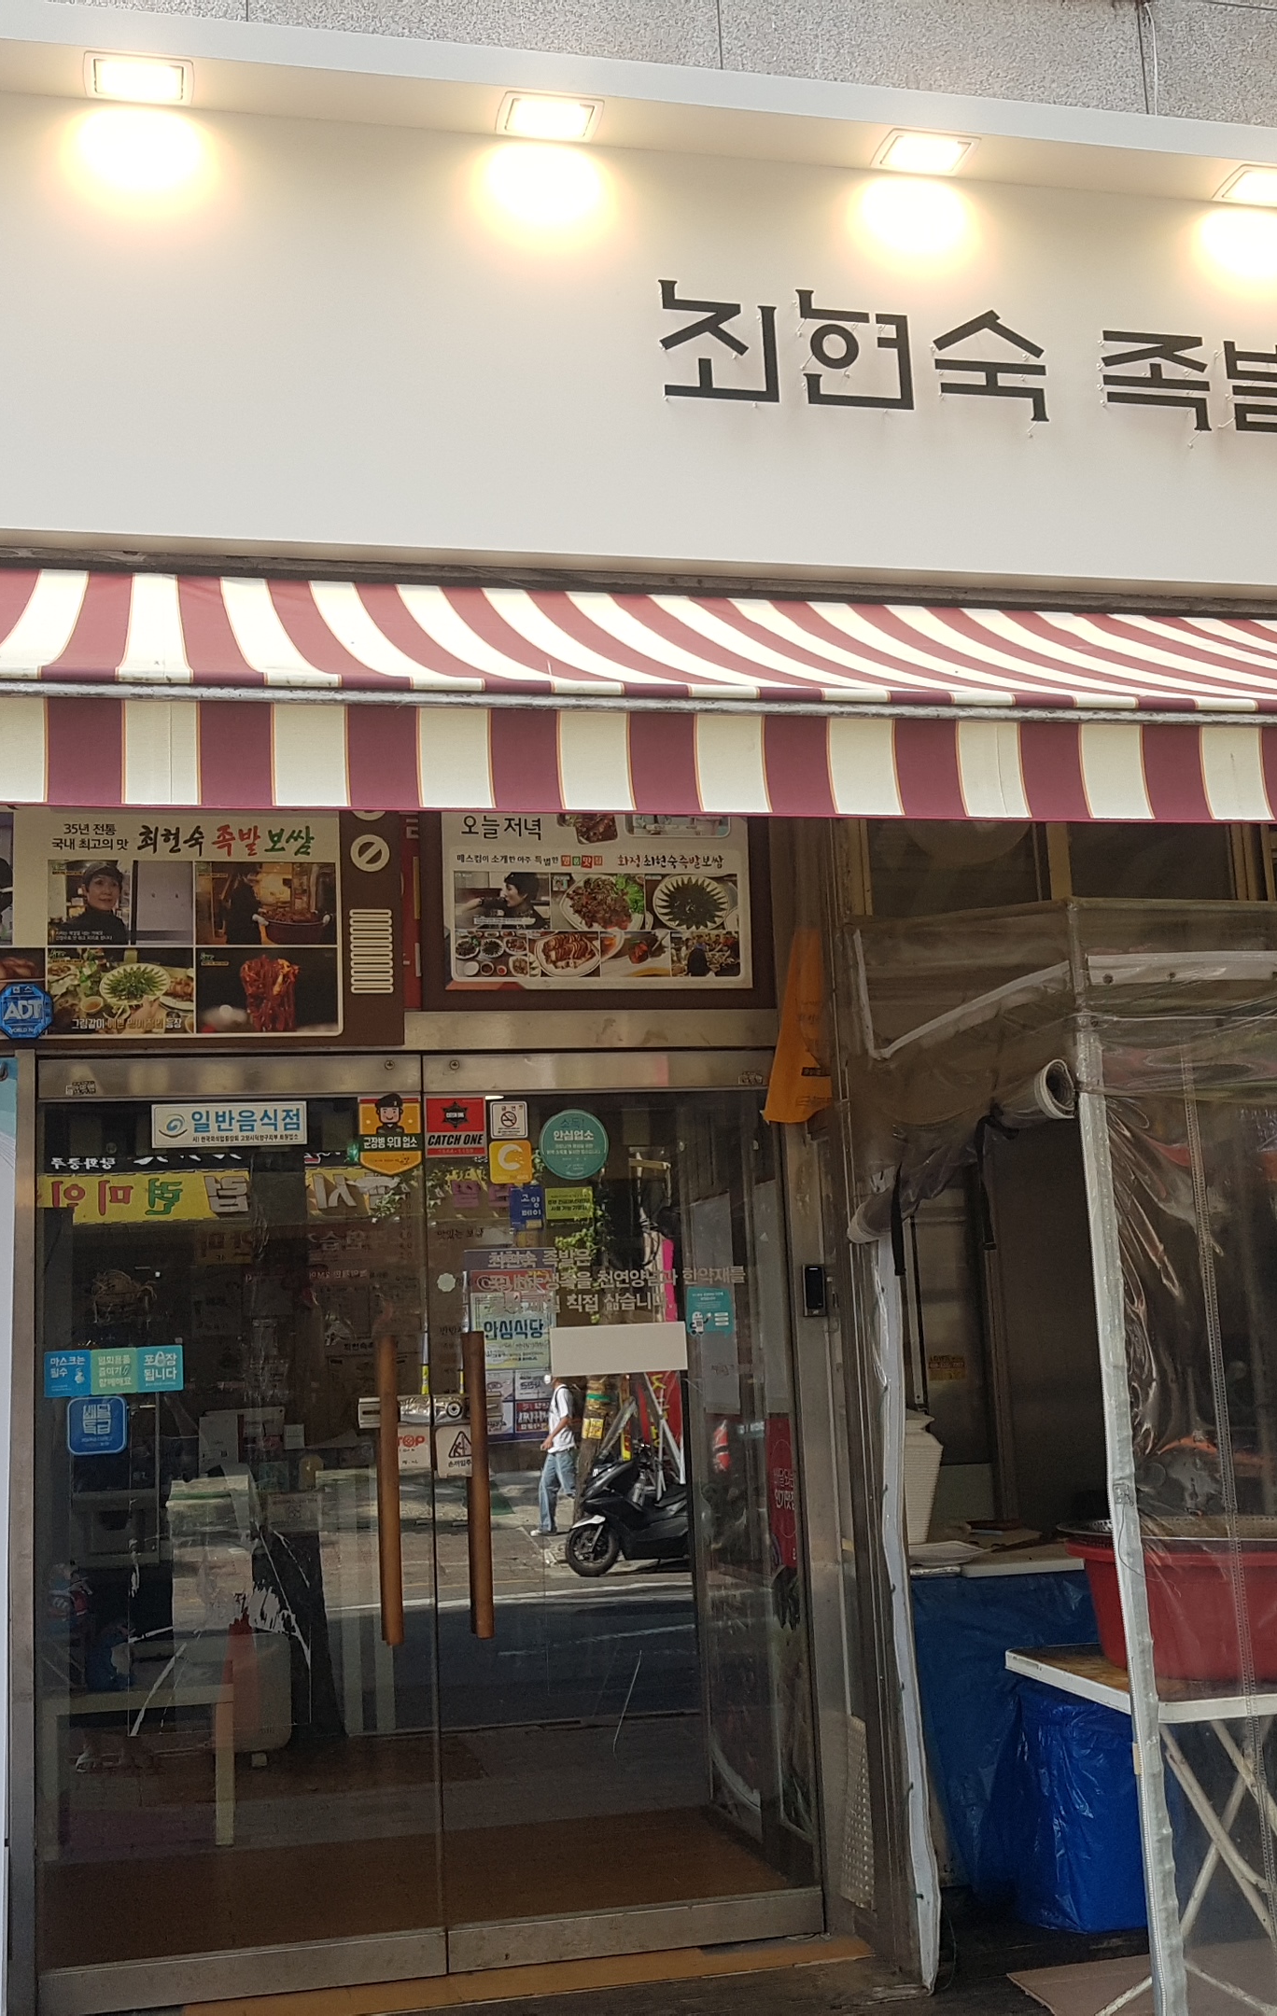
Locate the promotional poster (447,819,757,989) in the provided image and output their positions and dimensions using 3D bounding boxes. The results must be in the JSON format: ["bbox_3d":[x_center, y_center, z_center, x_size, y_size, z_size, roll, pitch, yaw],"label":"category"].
[{"bbox_3d":[-0.109,-0.331,5.045,0.790,0.580,0.030,0,-9,-13],"label":"promotional poster"}]

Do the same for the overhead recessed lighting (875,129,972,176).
[{"bbox_3d":[0.686,-2.056,4.829,0.225,0.050,0.160,0,-9,-13],"label":"overhead recessed lighting"}]

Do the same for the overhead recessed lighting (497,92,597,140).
[{"bbox_3d":[-0.202,-2.050,4.621,0.225,0.050,0.160,0,-9,-13],"label":"overhead recessed lighting"}]

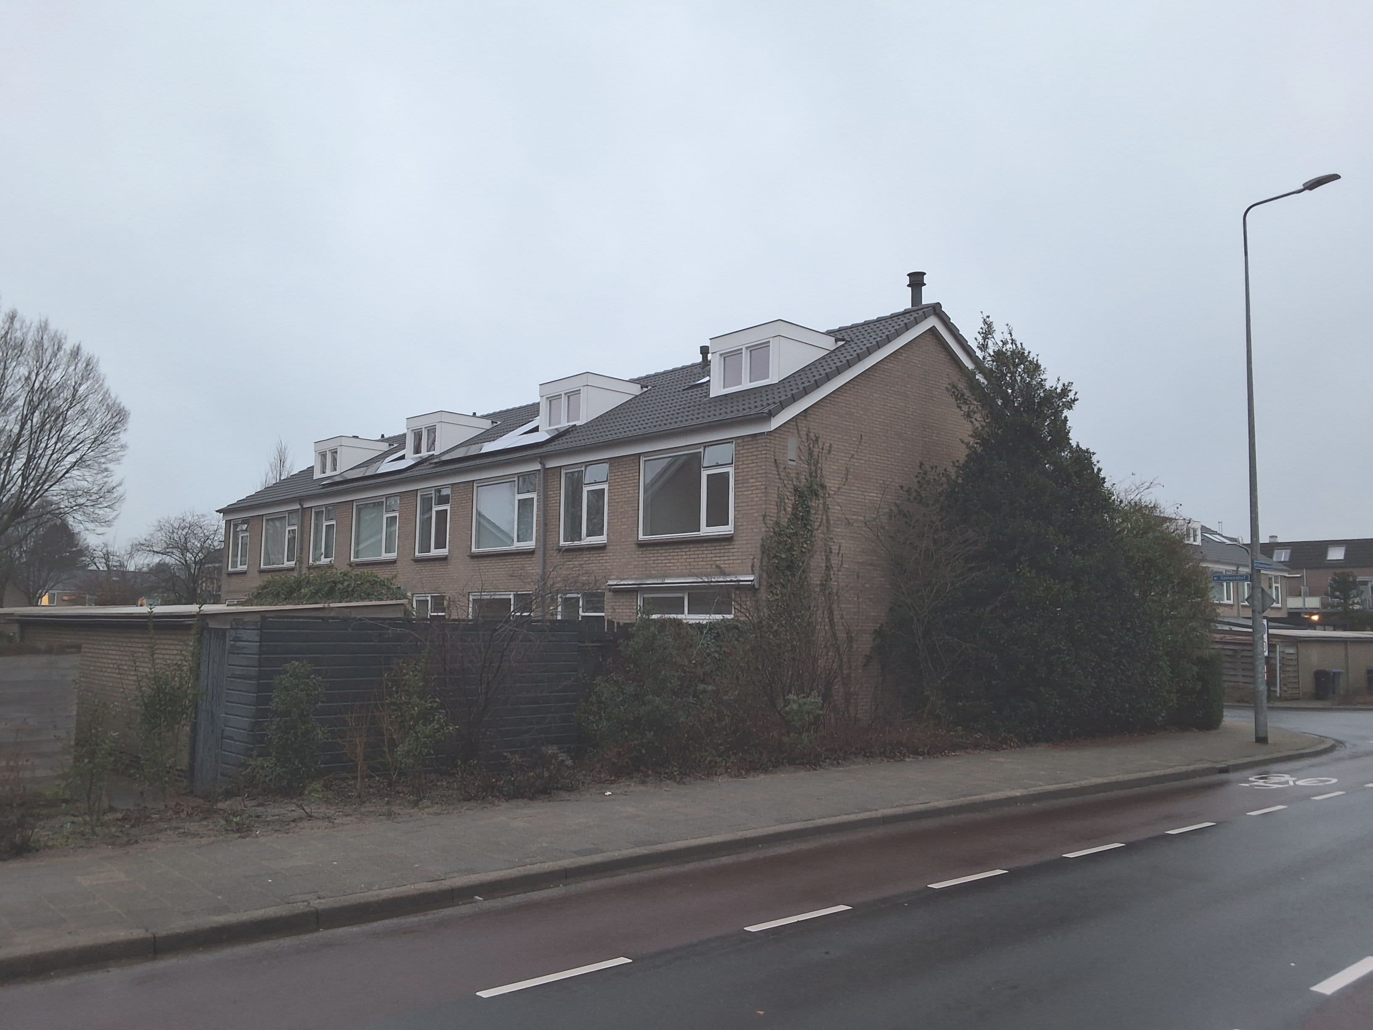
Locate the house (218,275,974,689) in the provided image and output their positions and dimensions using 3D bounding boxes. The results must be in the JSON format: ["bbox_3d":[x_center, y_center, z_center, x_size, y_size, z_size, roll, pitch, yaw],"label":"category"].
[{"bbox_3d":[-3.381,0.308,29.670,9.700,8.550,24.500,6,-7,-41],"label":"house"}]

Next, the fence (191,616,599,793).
[{"bbox_3d":[-3.223,2.136,12.905,4.250,1.850,1.650,6,-7,-41],"label":"fence"}]

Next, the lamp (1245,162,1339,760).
[{"bbox_3d":[10.694,-0.940,19.406,0.300,9.800,1.750,6,-7,-41],"label":"lamp"}]

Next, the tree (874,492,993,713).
[{"bbox_3d":[4.155,1.604,18.831,2.100,4.130,1.900,6,-7,-41],"label":"tree"}]

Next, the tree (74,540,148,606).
[{"bbox_3d":[-32.106,4.399,62.107,4.200,6.000,4.200,6,-7,-41],"label":"tree"}]

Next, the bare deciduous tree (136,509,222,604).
[{"bbox_3d":[-22.357,3.084,50.138,4.900,6.635,4.900,6,-7,-41],"label":"bare deciduous tree"}]

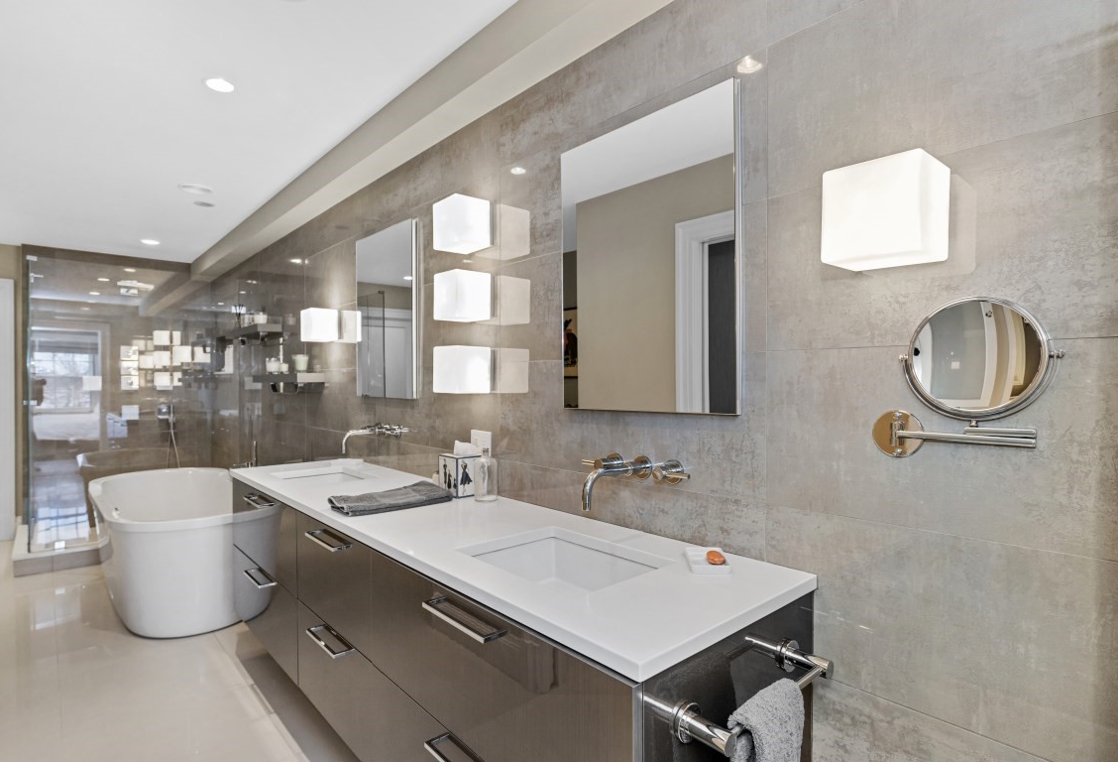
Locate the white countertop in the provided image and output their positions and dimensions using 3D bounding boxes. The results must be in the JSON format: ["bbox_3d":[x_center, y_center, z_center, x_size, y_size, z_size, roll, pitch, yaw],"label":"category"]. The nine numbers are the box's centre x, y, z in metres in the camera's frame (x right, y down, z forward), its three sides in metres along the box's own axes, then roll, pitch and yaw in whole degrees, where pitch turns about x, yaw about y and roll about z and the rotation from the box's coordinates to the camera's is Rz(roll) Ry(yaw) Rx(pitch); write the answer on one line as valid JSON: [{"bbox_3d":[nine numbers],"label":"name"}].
[{"bbox_3d":[-0.443,0.414,1.946,0.567,0.029,2.334,-1,1,-41],"label":"white countertop"}]

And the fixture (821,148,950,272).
[{"bbox_3d":[0.585,-0.294,1.083,0.157,0.161,0.161,-1,1,-41],"label":"fixture"}]

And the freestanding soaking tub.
[{"bbox_3d":[-2.158,0.907,3.422,0.770,0.593,1.776,-1,1,-41],"label":"freestanding soaking tub"}]

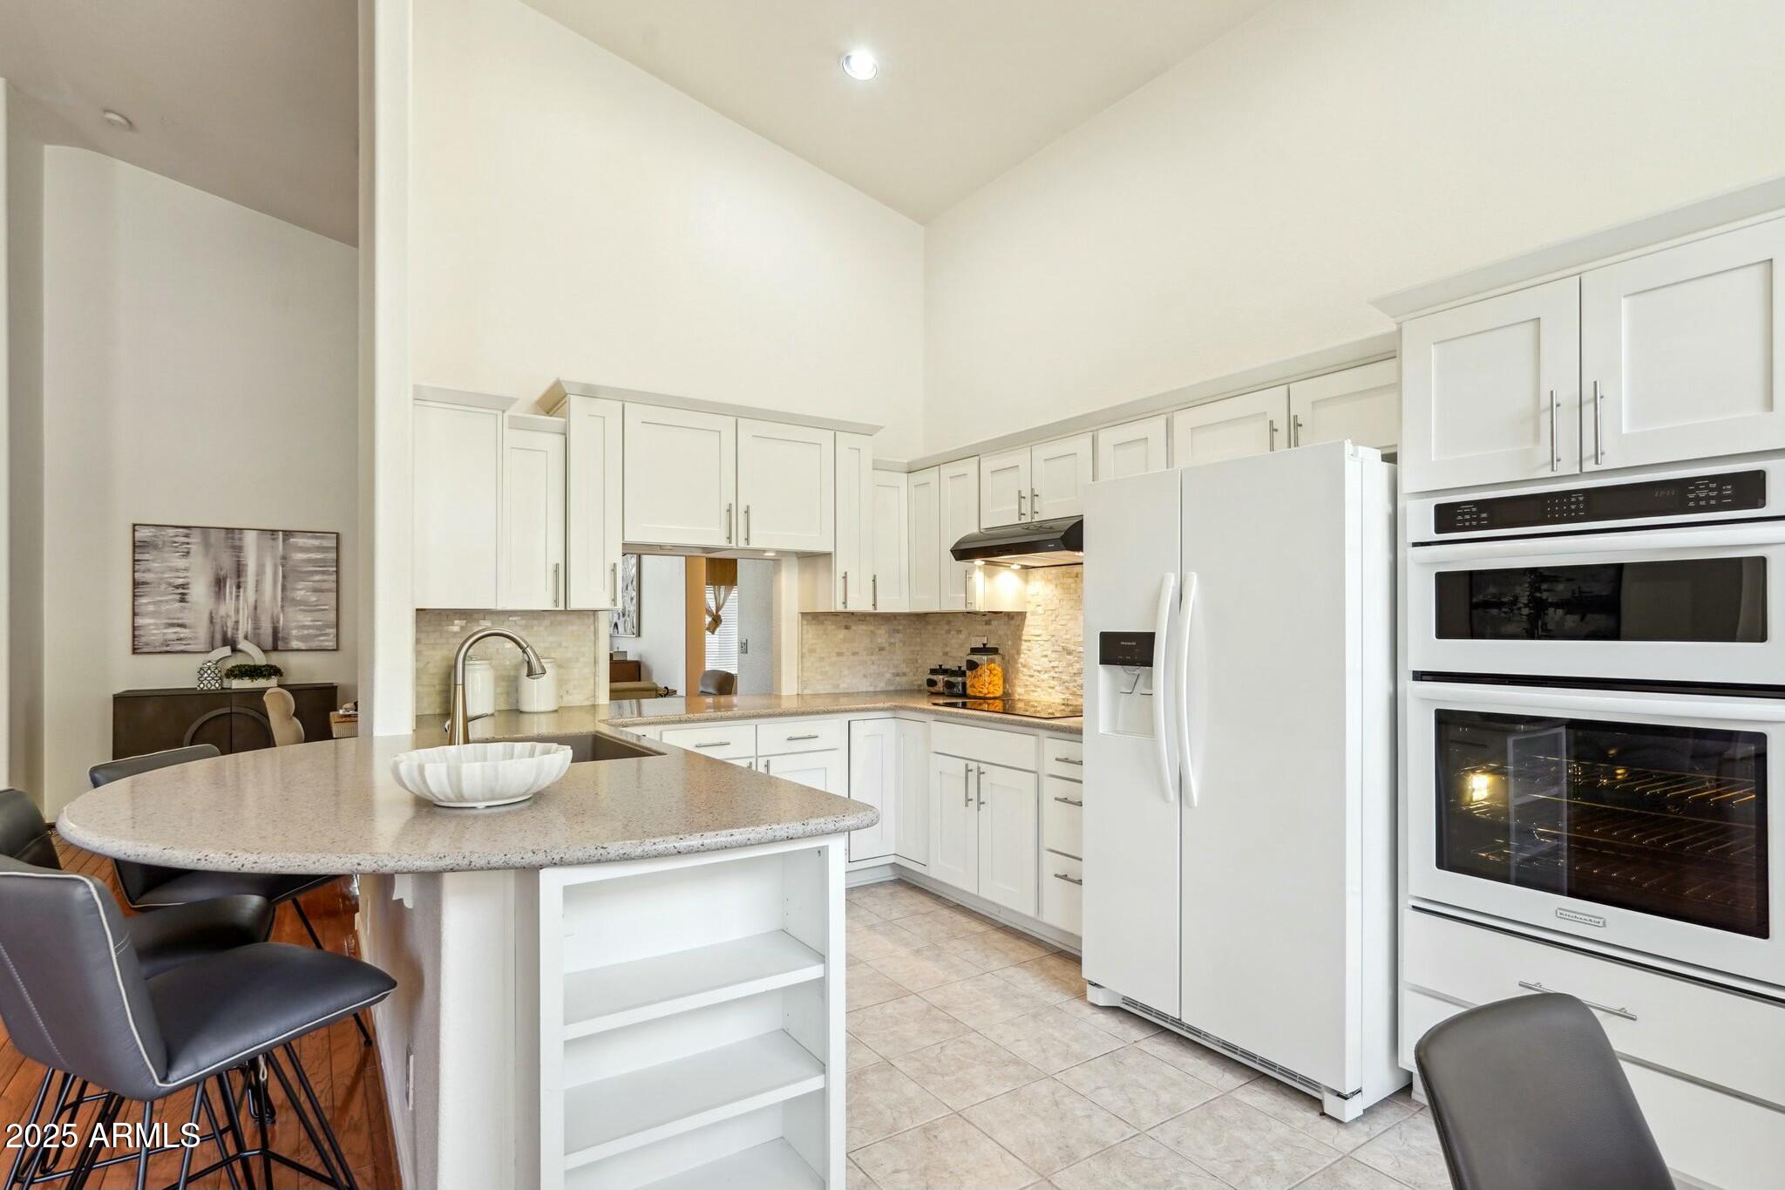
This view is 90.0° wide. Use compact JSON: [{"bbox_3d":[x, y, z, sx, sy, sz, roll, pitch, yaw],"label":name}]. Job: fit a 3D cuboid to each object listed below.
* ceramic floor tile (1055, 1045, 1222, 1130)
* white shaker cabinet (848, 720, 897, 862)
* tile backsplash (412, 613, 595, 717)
[{"bbox_3d":[0.695,1.399,2.540,0.335,0.010,0.335,1,-2,-34],"label":"ceramic floor tile"},{"bbox_3d":[-0.267,0.956,4.629,0.278,0.720,0.600,1,-1,-34],"label":"white shaker cabinet"},{"bbox_3d":[-1.748,0.292,4.003,0.839,0.456,0.015,1,-1,-34],"label":"tile backsplash"}]

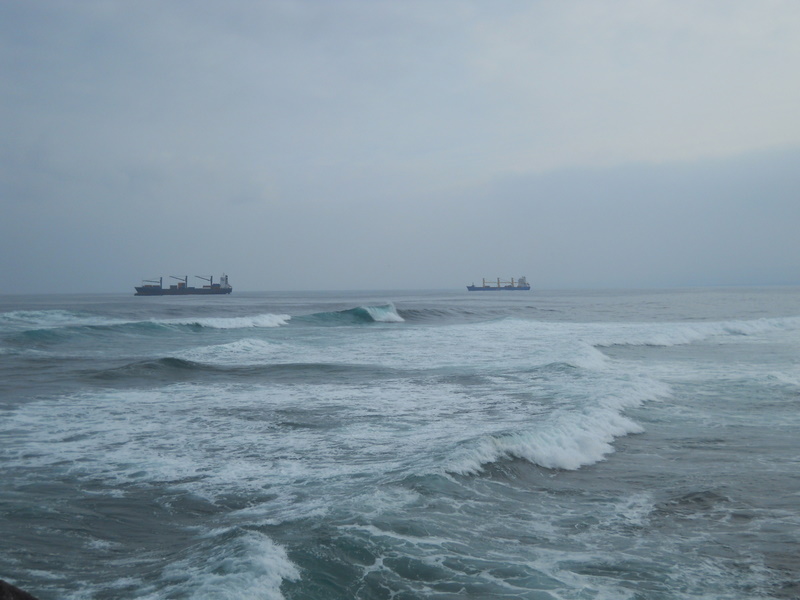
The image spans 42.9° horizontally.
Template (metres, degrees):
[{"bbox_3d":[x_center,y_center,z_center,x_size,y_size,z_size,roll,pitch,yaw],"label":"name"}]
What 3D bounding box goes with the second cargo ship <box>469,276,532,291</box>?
[{"bbox_3d":[242.895,-39.335,2500.000,156.000,35.500,24.500,-1,1,-2],"label":"second cargo ship"}]

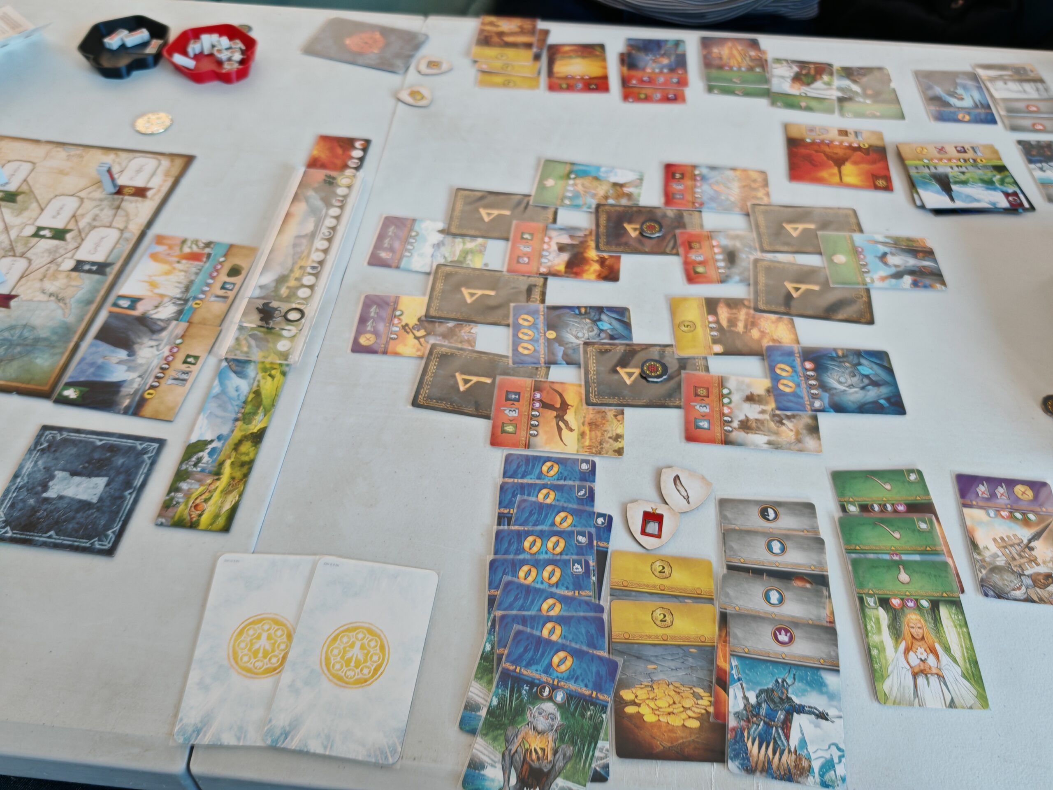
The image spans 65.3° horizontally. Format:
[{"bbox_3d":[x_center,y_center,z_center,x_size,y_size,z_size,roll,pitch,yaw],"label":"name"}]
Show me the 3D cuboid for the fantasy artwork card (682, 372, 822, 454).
[{"bbox_3d":[0.117,0.009,0.429,0.069,0.001,0.046,5,53,3],"label":"fantasy artwork card"}]

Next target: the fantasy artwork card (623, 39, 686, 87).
[{"bbox_3d":[0.119,-0.305,0.748,0.054,0.001,0.080,3,53,3],"label":"fantasy artwork card"}]

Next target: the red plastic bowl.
[{"bbox_3d":[-0.246,-0.265,0.645,0.073,0.016,0.071,0,53,0],"label":"red plastic bowl"}]

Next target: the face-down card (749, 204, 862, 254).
[{"bbox_3d":[0.177,-0.103,0.514,0.069,0.001,0.046,2,53,1],"label":"face-down card"}]

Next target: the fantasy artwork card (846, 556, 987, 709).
[{"bbox_3d":[0.170,0.102,0.358,0.046,0.001,0.069,3,53,2],"label":"fantasy artwork card"}]

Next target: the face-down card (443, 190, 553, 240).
[{"bbox_3d":[-0.017,-0.137,0.623,0.080,0.001,0.054,4,53,3],"label":"face-down card"}]

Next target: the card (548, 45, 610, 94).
[{"bbox_3d":[0.040,-0.258,0.649,0.047,0.002,0.071,0,53,0],"label":"card"}]

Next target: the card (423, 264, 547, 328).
[{"bbox_3d":[-0.022,-0.057,0.477,0.069,0.001,0.046,6,53,4],"label":"card"}]

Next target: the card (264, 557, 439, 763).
[{"bbox_3d":[-0.075,0.114,0.364,0.058,0.002,0.087,6,53,5],"label":"card"}]

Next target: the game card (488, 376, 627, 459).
[{"bbox_3d":[0.018,0.012,0.442,0.071,0.002,0.047,4,53,3],"label":"game card"}]

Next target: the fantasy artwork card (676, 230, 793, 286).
[{"bbox_3d":[0.129,-0.083,0.499,0.069,0.001,0.046,0,53,-1],"label":"fantasy artwork card"}]

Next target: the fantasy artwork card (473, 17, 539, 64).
[{"bbox_3d":[-0.016,-0.290,0.671,0.047,0.002,0.071,4,53,3],"label":"fantasy artwork card"}]

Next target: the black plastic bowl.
[{"bbox_3d":[-0.360,-0.312,0.746,0.079,0.019,0.086,-23,56,-16],"label":"black plastic bowl"}]

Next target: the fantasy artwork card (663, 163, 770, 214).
[{"bbox_3d":[0.129,-0.139,0.558,0.071,0.002,0.047,6,53,5],"label":"fantasy artwork card"}]

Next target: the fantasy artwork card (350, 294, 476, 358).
[{"bbox_3d":[-0.064,-0.041,0.482,0.071,0.002,0.047,3,53,2],"label":"fantasy artwork card"}]

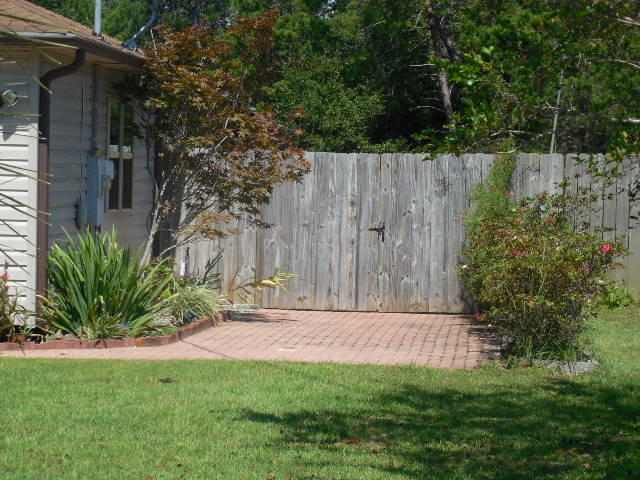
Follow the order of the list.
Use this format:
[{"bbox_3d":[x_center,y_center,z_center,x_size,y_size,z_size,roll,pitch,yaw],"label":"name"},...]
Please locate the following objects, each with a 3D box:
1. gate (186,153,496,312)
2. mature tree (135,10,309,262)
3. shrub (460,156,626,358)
[{"bbox_3d":[0.270,-0.085,25.100,3.450,1.820,0.150,1,2,4],"label":"gate"},{"bbox_3d":[-1.000,-0.750,22.300,1.750,3.050,1.700,1,2,4],"label":"mature tree"},{"bbox_3d":[2.030,0.160,20.000,1.450,1.750,1.400,1,2,4],"label":"shrub"}]

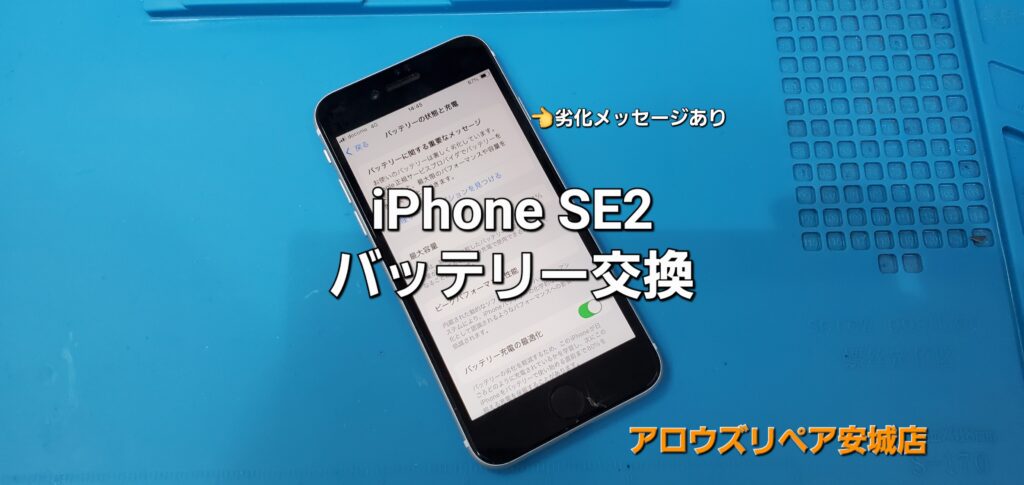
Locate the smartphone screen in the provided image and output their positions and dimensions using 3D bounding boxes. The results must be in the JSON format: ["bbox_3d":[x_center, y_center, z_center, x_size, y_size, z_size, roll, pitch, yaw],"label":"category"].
[{"bbox_3d":[-0.010,-0.002,0.226,0.059,0.003,0.104,-26,80,-9],"label":"smartphone screen"}]

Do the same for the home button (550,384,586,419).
[{"bbox_3d":[0.018,0.050,0.214,0.011,0.001,0.011,-26,80,-8],"label":"home button"}]

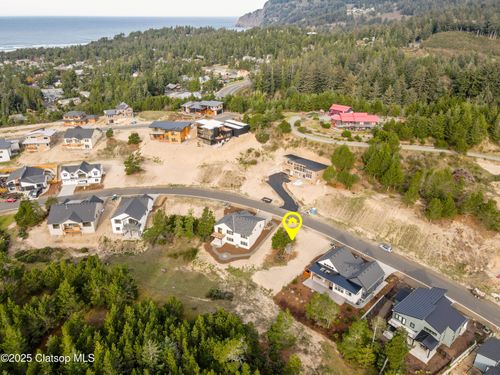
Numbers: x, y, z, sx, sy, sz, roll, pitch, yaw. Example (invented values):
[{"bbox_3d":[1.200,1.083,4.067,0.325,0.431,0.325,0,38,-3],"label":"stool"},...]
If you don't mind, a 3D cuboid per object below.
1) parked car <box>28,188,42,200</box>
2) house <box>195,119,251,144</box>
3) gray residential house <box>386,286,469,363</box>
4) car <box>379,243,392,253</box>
[{"bbox_3d":[-98.774,2.798,160.409,1.950,1.750,4.800,-2,27,-4],"label":"parked car"},{"bbox_3d":[-15.233,-31.993,191.106,16.500,8.600,26.500,22,34,37],"label":"house"},{"bbox_3d":[47.066,34.015,91.297,18.243,7.601,14.696,-21,33,-36],"label":"gray residential house"},{"bbox_3d":[48.358,21.591,122.916,1.850,1.600,4.600,-21,33,-36],"label":"car"}]

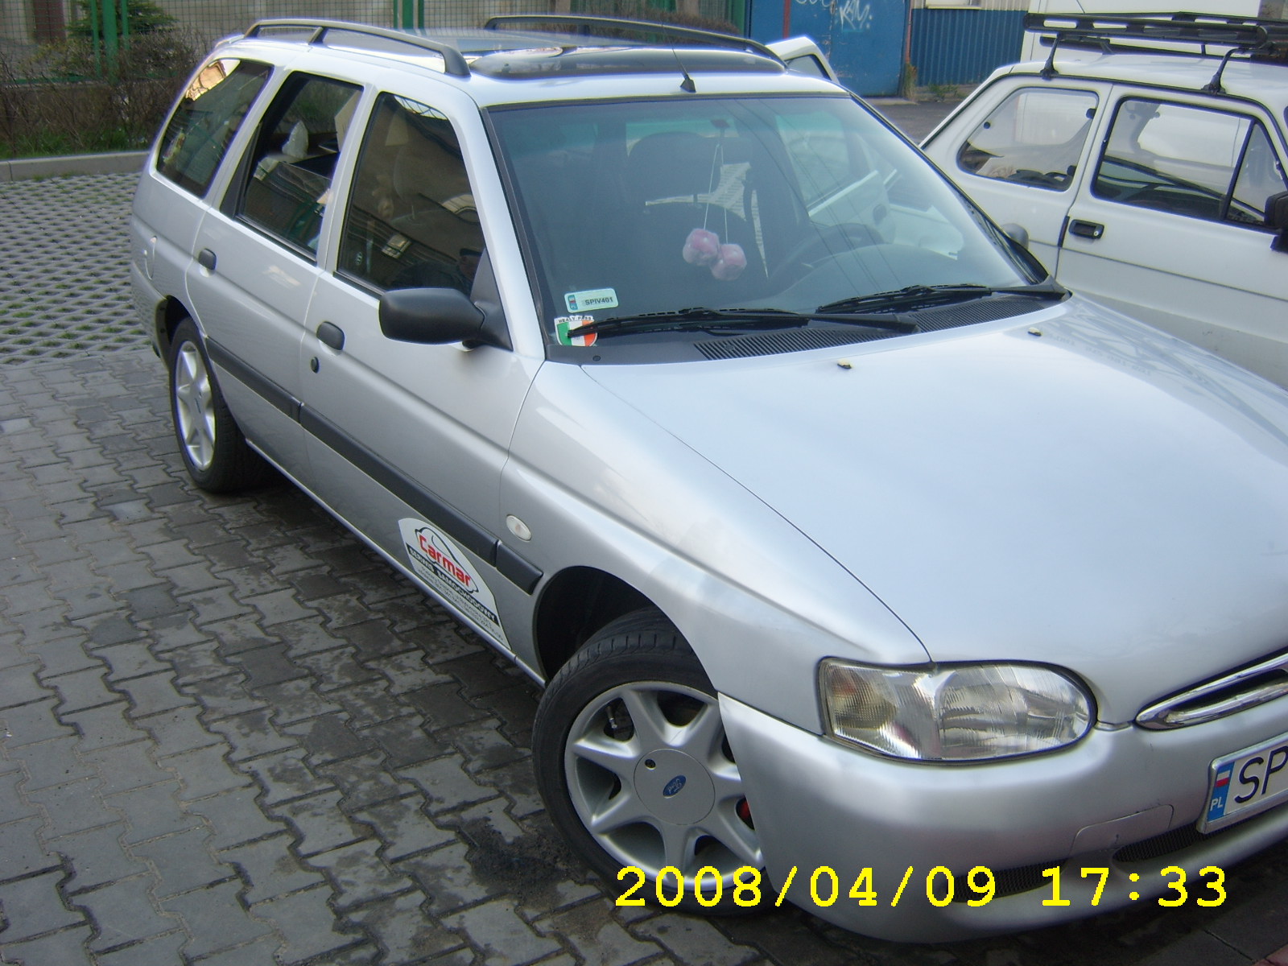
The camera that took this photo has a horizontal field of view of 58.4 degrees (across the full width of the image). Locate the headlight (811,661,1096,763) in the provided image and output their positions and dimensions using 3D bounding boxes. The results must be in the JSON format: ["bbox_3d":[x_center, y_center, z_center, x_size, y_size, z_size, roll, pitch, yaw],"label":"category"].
[{"bbox_3d":[0.483,0.355,1.790,0.400,0.130,0.180,-7,23,-22],"label":"headlight"}]

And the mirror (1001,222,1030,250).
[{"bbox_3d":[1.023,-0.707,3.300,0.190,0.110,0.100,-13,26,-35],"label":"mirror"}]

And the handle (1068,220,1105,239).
[{"bbox_3d":[1.629,-0.933,4.250,0.033,0.054,0.150,-8,23,-24],"label":"handle"}]

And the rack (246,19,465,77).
[{"bbox_3d":[-0.900,-1.263,3.335,0.075,0.110,1.620,-13,26,-33],"label":"rack"}]

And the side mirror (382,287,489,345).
[{"bbox_3d":[-0.425,-0.341,2.360,0.190,0.110,0.100,-13,26,-35],"label":"side mirror"}]

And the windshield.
[{"bbox_3d":[0.271,-0.709,2.780,1.470,0.120,0.750,-13,62,-35],"label":"windshield"}]

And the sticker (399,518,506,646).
[{"bbox_3d":[-0.444,0.215,2.625,0.015,0.175,0.450,-19,29,-32],"label":"sticker"}]

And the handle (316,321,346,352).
[{"bbox_3d":[-0.787,-0.369,2.900,0.038,0.056,0.125,-13,26,-35],"label":"handle"}]

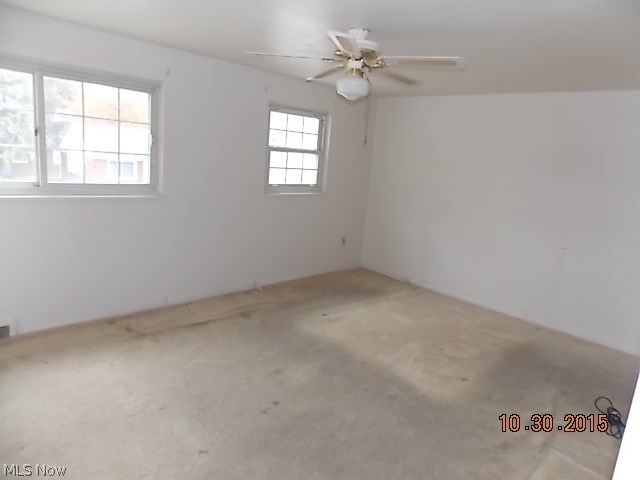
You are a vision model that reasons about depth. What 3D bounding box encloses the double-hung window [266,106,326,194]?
[{"bbox_3d":[-0.274,-1.021,4.954,0.910,0.940,0.100,-7,16,-44],"label":"double-hung window"}]

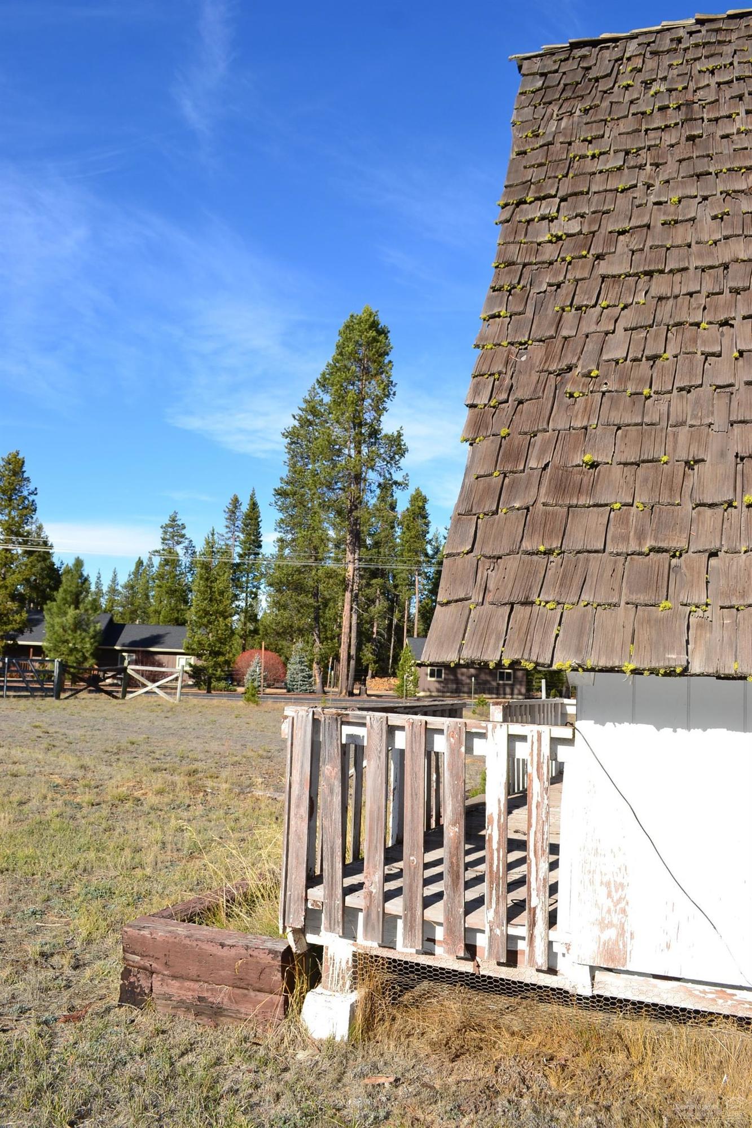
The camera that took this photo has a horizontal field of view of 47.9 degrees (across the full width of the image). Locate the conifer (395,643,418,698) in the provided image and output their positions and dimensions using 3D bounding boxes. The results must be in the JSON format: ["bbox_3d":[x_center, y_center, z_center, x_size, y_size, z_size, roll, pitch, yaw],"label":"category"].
[{"bbox_3d":[1.722,5.918,47.198,1.280,3.120,1.280,2,-7,2],"label":"conifer"}]

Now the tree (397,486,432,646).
[{"bbox_3d":[3.549,2.087,79.191,3.140,18.820,3.140,2,-7,3],"label":"tree"}]

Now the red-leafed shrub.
[{"bbox_3d":[-7.423,6.710,54.159,3.440,2.520,3.440,3,-7,-7],"label":"red-leafed shrub"}]

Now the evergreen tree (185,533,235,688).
[{"bbox_3d":[-8.530,2.375,43.534,2.630,8.450,2.630,3,-7,-11],"label":"evergreen tree"}]

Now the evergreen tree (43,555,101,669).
[{"bbox_3d":[-16.316,3.067,45.443,3.170,7.010,3.170,5,-8,-19],"label":"evergreen tree"}]

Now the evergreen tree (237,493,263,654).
[{"bbox_3d":[-10.511,1.770,71.026,2.440,16.220,2.440,3,-7,-8],"label":"evergreen tree"}]

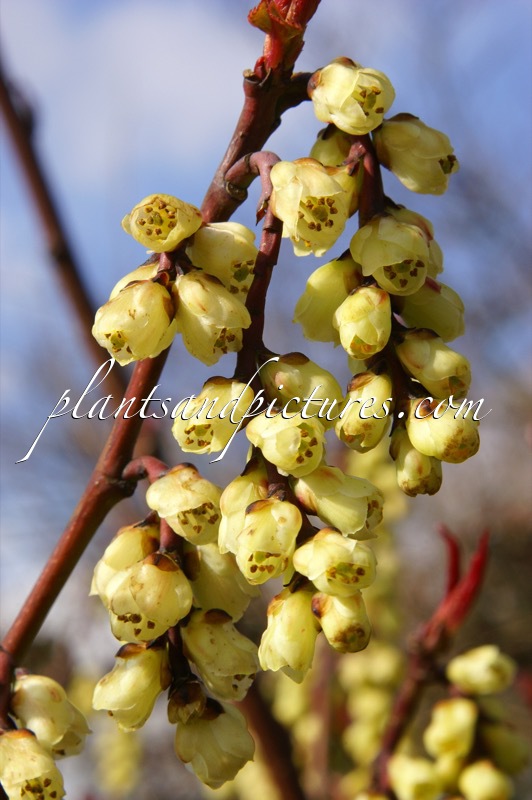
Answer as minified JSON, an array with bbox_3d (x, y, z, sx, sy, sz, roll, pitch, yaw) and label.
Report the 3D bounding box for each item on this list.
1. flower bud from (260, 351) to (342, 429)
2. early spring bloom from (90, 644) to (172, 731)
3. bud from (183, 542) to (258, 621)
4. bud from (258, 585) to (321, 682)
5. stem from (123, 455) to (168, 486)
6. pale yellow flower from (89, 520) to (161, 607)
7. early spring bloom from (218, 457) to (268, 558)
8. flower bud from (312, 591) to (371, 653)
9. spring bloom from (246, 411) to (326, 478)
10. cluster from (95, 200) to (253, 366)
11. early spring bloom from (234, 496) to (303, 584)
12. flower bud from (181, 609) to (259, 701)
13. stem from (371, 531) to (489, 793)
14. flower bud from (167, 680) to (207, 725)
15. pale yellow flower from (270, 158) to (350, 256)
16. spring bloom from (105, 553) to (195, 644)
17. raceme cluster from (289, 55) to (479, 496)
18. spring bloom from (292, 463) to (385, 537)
[{"bbox_3d":[0.005,-0.001,0.289,0.010,0.008,0.009,34,-10,-6],"label":"flower bud"},{"bbox_3d":[-0.016,0.034,0.276,0.008,0.010,0.008,31,-9,-3],"label":"early spring bloom"},{"bbox_3d":[-0.006,0.022,0.277,0.010,0.008,0.008,49,-24,-18],"label":"bud"},{"bbox_3d":[0.003,0.027,0.272,0.007,0.011,0.007,10,-3,0],"label":"bud"},{"bbox_3d":[-0.014,0.008,0.272,0.005,0.003,0.003,0,0,0],"label":"stem"},{"bbox_3d":[-0.015,0.018,0.257,0.008,0.010,0.008,27,-6,10],"label":"pale yellow flower"},{"bbox_3d":[-0.002,0.013,0.290,0.008,0.011,0.008,18,6,0],"label":"early spring bloom"},{"bbox_3d":[0.009,0.026,0.273,0.006,0.008,0.006,4,-49,-46],"label":"flower bud"},{"bbox_3d":[0.002,0.005,0.250,0.008,0.008,0.009,8,20,-40],"label":"spring bloom"},{"bbox_3d":[-0.011,-0.015,0.290,0.020,0.021,0.017,0,-5,0],"label":"cluster"},{"bbox_3d":[0.000,0.016,0.273,0.008,0.009,0.008,0,-43,-5],"label":"early spring bloom"},{"bbox_3d":[-0.005,0.030,0.275,0.008,0.010,0.008,-38,-22,22],"label":"flower bud"},{"bbox_3d":[0.024,0.039,0.345,0.009,0.042,0.007,22,0,0],"label":"stem"},{"bbox_3d":[-0.009,0.035,0.272,0.005,0.005,0.004,-3,-6,0],"label":"flower bud"},{"bbox_3d":[0.005,-0.023,0.275,0.009,0.009,0.009,10,24,-4],"label":"pale yellow flower"},{"bbox_3d":[-0.014,0.024,0.286,0.010,0.010,0.009,-2,-49,27],"label":"spring bloom"},{"bbox_3d":[0.015,-0.016,0.294,0.024,0.055,0.021,0,-5,0],"label":"raceme cluster"},{"bbox_3d":[0.008,0.012,0.276,0.010,0.008,0.008,25,2,18],"label":"spring bloom"}]

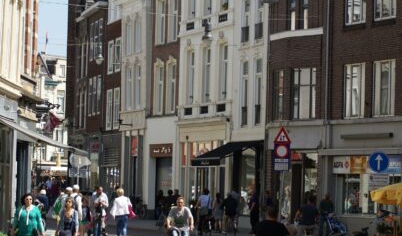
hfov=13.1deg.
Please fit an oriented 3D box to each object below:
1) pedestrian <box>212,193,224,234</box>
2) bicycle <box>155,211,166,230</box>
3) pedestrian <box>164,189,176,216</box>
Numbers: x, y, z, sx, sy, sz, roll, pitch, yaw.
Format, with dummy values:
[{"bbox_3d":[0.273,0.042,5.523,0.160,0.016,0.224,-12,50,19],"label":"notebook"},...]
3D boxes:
[{"bbox_3d":[0.678,3.915,72.000,0.500,1.670,0.360,2,-2,-18],"label":"pedestrian"},{"bbox_3d":[-1.665,4.257,73.500,0.560,1.060,1.720,2,-2,-12],"label":"bicycle"},{"bbox_3d":[-1.412,4.237,82.500,0.520,1.670,0.380,2,-2,-24],"label":"pedestrian"}]

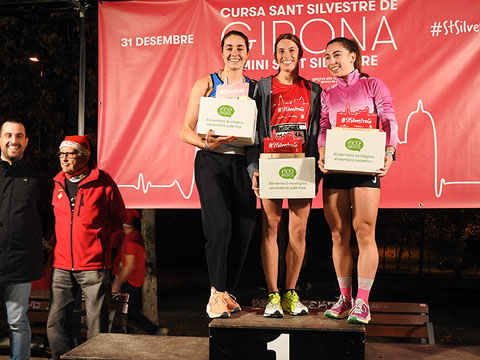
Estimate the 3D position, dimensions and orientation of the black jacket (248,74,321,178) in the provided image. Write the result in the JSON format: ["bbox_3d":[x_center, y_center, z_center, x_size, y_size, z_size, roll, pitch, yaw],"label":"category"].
[{"bbox_3d":[0.264,-0.299,3.534,0.450,0.640,0.310,0,-4,0],"label":"black jacket"}]

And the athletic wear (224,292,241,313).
[{"bbox_3d":[-0.075,0.753,3.737,0.100,0.120,0.270,3,-5,-30],"label":"athletic wear"}]

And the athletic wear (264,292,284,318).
[{"bbox_3d":[0.194,0.739,3.557,0.100,0.120,0.270,0,-4,-4],"label":"athletic wear"}]

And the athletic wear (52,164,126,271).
[{"bbox_3d":[-0.976,0.239,3.843,0.470,0.682,0.310,-2,-5,20],"label":"athletic wear"}]

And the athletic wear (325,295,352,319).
[{"bbox_3d":[0.586,0.734,3.501,0.100,0.120,0.270,-3,-6,36],"label":"athletic wear"}]

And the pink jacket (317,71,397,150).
[{"bbox_3d":[0.688,-0.382,3.460,0.460,0.540,0.330,-2,-5,24],"label":"pink jacket"}]

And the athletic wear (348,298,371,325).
[{"bbox_3d":[0.663,0.721,3.324,0.100,0.120,0.270,-2,-5,25],"label":"athletic wear"}]

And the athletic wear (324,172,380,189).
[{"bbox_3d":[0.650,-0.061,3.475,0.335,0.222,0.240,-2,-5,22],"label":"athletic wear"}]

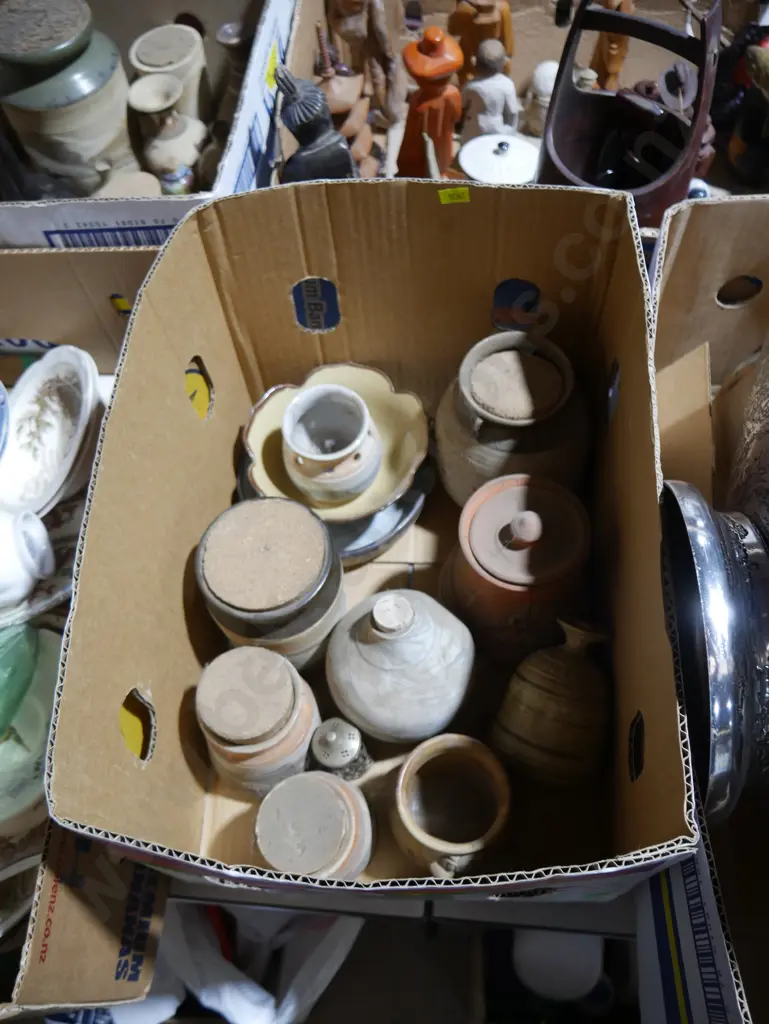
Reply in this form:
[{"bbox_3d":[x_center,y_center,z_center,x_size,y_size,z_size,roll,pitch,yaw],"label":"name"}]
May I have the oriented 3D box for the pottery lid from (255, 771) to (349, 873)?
[{"bbox_3d":[-0.061,0.240,0.637,0.073,0.018,0.073,-2,62,3],"label":"pottery lid"}]

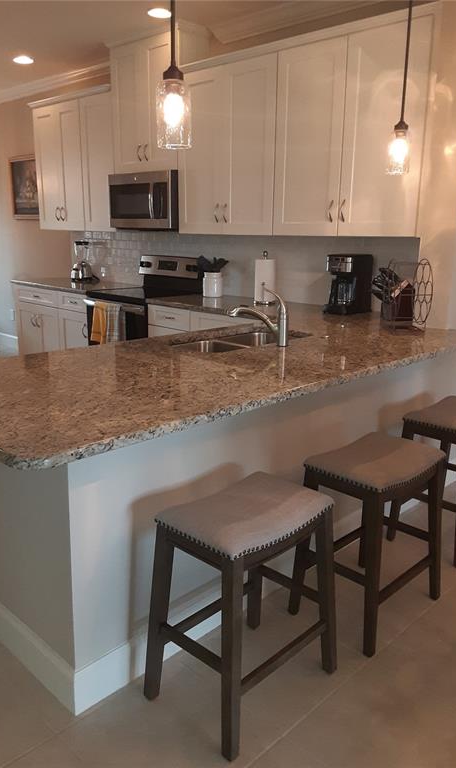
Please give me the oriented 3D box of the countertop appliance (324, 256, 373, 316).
[{"bbox_3d":[0.747,-0.611,3.692,0.180,0.345,0.235,14,19,42],"label":"countertop appliance"}]

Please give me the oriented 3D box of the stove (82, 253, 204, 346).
[{"bbox_3d":[-0.668,-0.431,4.939,0.761,1.190,0.690,14,20,42],"label":"stove"}]

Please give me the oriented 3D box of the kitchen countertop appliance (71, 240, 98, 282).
[{"bbox_3d":[-1.382,-1.166,5.716,0.190,0.365,0.190,14,19,42],"label":"kitchen countertop appliance"}]

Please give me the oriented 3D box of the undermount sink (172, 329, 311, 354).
[{"bbox_3d":[0.060,-0.094,2.802,0.390,0.210,0.745,14,19,42],"label":"undermount sink"}]

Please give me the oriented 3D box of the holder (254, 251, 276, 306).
[{"bbox_3d":[0.259,-0.721,4.078,0.153,0.355,0.153,1,14,0],"label":"holder"}]

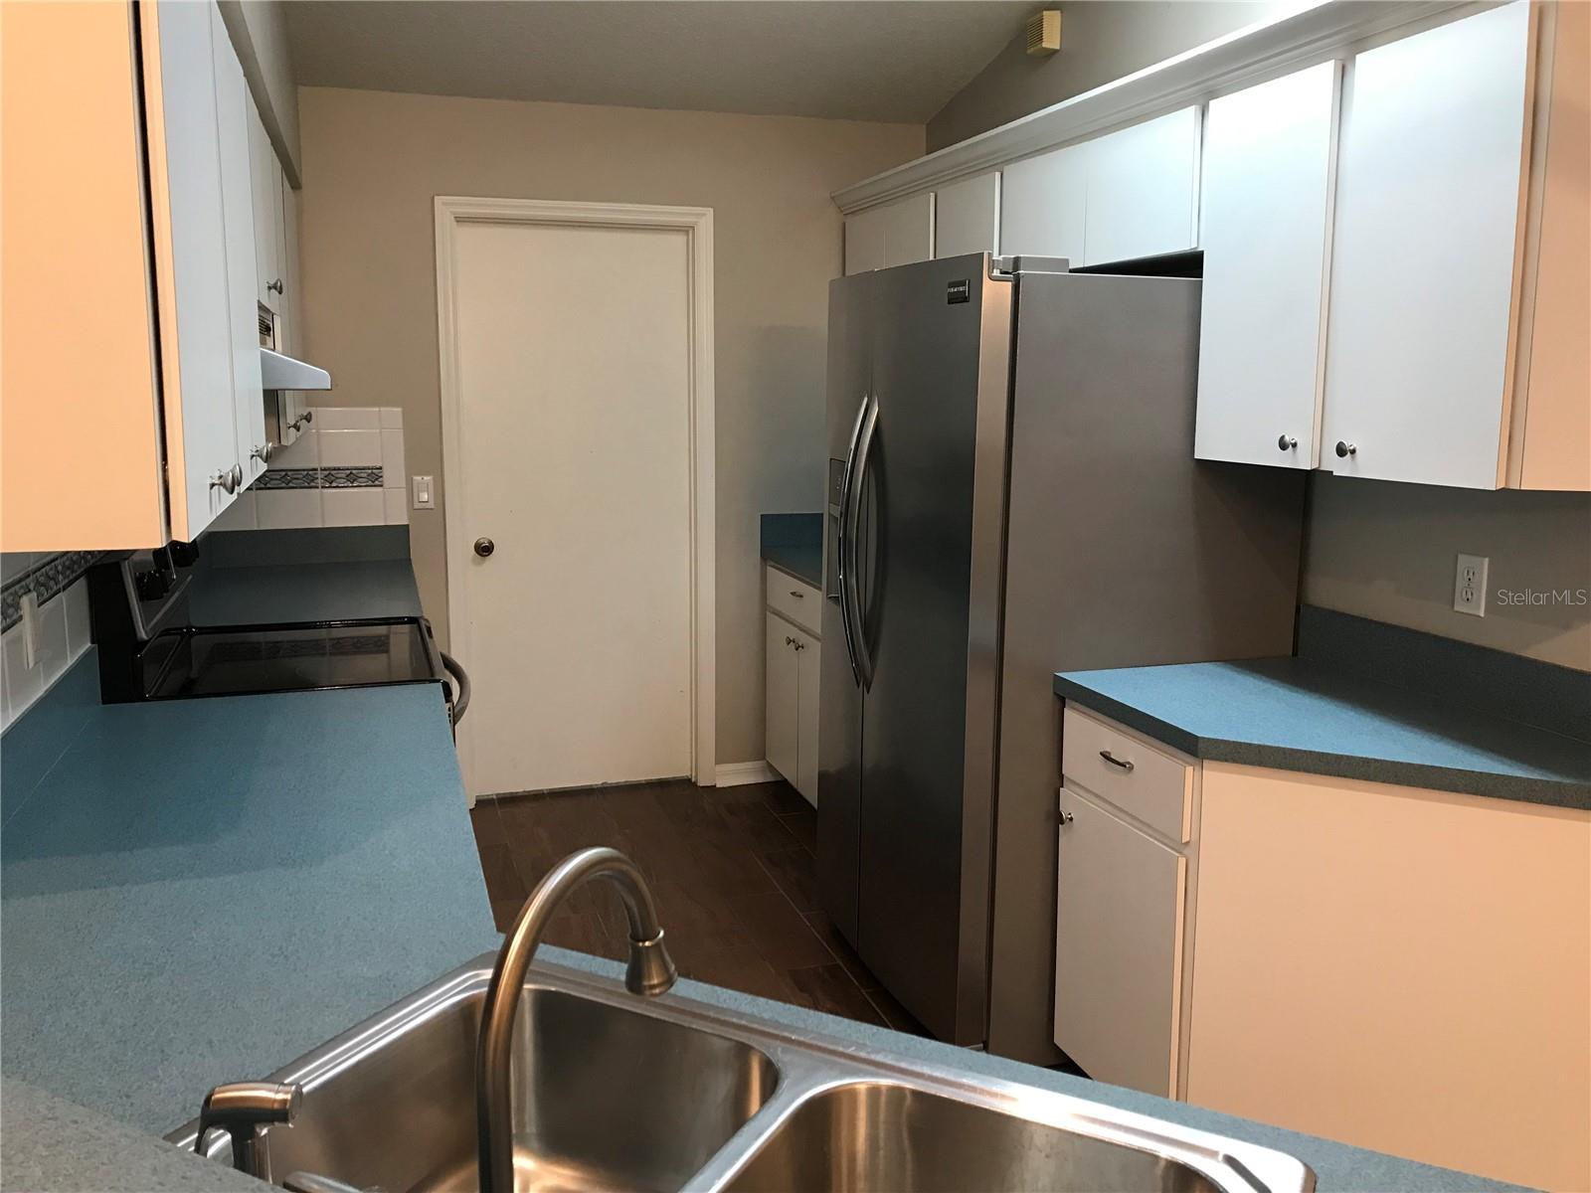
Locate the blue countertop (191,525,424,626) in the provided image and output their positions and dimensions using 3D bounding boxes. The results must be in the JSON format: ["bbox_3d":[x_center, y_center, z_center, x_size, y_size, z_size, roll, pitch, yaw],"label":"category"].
[{"bbox_3d":[-1.459,-0.057,3.805,0.652,0.161,1.157,-3,10,-18],"label":"blue countertop"}]

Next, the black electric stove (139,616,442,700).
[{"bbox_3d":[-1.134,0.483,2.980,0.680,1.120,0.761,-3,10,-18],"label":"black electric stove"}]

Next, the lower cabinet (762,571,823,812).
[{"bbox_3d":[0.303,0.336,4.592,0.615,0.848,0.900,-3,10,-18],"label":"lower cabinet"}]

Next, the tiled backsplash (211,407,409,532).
[{"bbox_3d":[-1.639,-0.424,4.295,0.648,0.400,0.020,-3,10,-18],"label":"tiled backsplash"}]

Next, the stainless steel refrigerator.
[{"bbox_3d":[0.583,0.108,3.231,0.855,1.779,0.910,-3,10,-18],"label":"stainless steel refrigerator"}]

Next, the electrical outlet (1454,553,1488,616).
[{"bbox_3d":[1.296,-0.022,2.473,0.008,0.114,0.071,-3,10,-18],"label":"electrical outlet"}]

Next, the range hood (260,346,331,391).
[{"bbox_3d":[-1.250,-0.514,2.773,0.465,0.132,0.761,-3,10,-18],"label":"range hood"}]

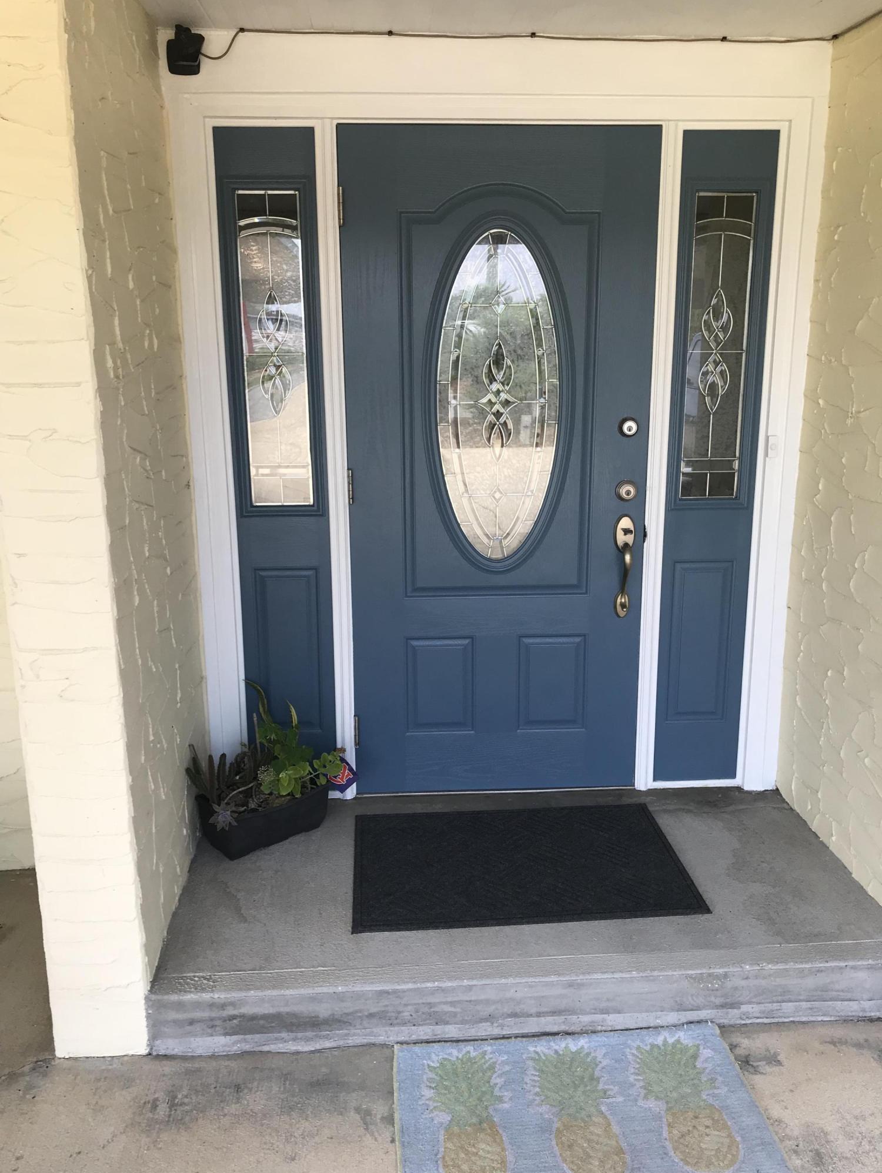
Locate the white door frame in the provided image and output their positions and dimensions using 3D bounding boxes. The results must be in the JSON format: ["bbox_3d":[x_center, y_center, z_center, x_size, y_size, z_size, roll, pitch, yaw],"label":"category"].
[{"bbox_3d":[0.179,-0.353,2.872,1.830,2.110,0.120,-1,13,-2],"label":"white door frame"}]

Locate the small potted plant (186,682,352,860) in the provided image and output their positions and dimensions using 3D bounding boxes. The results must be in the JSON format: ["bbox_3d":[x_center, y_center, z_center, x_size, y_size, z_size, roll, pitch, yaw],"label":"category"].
[{"bbox_3d":[-0.526,0.519,2.854,0.400,0.450,0.250,-12,18,-42],"label":"small potted plant"}]

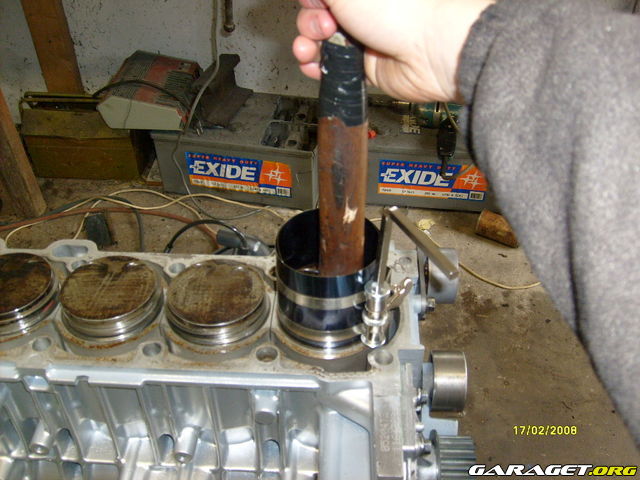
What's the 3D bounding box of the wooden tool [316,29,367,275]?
[{"bbox_3d":[0.016,-0.040,0.470,0.033,0.225,0.031,1,39,3],"label":"wooden tool"}]

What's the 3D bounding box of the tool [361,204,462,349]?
[{"bbox_3d":[0.066,0.047,0.463,0.035,0.135,0.090,-19,43,-23],"label":"tool"}]

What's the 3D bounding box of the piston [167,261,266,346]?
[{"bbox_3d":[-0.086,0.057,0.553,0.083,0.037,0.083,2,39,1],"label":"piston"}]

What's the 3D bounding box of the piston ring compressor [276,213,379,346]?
[{"bbox_3d":[0.006,0.031,0.527,0.088,0.077,0.088,2,39,1],"label":"piston ring compressor"}]

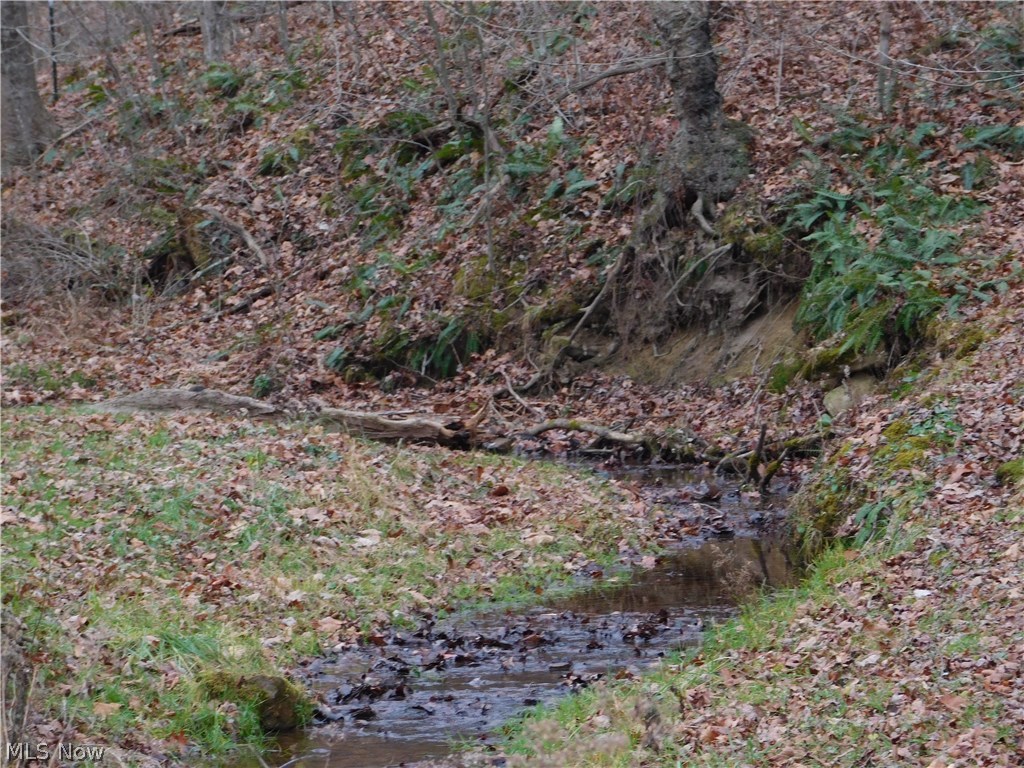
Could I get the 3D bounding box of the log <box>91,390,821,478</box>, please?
[{"bbox_3d":[-0.416,0.372,37.000,5.400,0.550,0.700,0,6,-3],"label":"log"}]

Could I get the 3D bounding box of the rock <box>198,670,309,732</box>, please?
[{"bbox_3d":[-1.352,1.660,26.300,0.580,0.320,0.450,0,6,0],"label":"rock"}]

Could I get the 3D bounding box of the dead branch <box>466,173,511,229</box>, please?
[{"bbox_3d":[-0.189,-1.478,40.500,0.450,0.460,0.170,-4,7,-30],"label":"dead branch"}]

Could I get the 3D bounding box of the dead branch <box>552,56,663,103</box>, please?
[{"bbox_3d":[0.794,-2.531,41.800,0.970,0.380,0.200,-2,6,-14],"label":"dead branch"}]

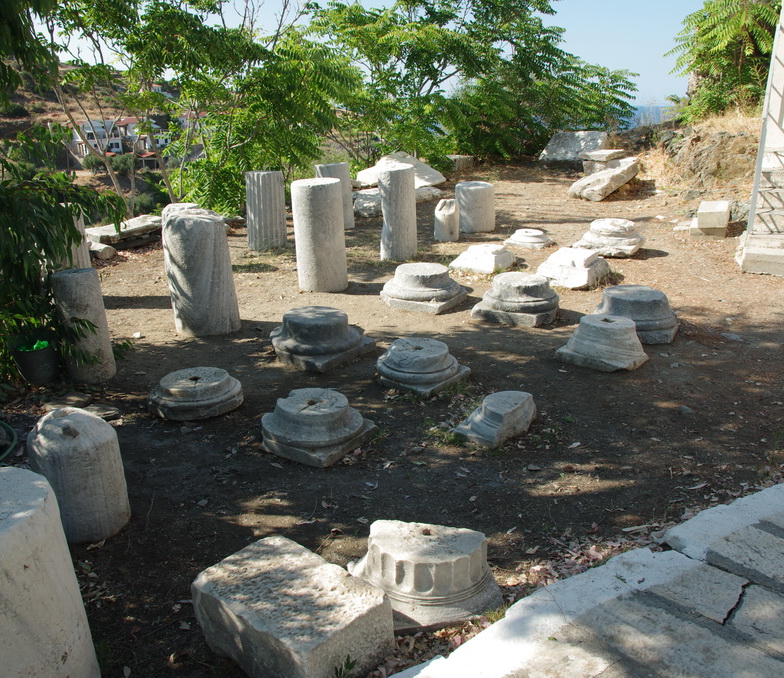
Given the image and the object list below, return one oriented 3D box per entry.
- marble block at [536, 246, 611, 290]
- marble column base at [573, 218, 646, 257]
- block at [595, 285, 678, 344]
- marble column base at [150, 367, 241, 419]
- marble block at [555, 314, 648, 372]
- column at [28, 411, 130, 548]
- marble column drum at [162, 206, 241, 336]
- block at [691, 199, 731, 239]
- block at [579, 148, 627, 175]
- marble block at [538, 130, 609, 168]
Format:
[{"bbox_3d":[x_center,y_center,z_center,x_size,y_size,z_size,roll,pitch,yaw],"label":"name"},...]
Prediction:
[{"bbox_3d":[1.908,-0.782,7.429,0.568,0.268,0.584,16,25,42],"label":"marble block"},{"bbox_3d":[2.577,-1.212,8.377,0.660,0.310,0.660,10,21,31],"label":"marble column base"},{"bbox_3d":[1.837,-0.202,5.399,0.600,0.320,0.570,2,18,8],"label":"block"},{"bbox_3d":[-1.186,0.314,4.309,0.565,0.165,0.543,-1,18,0],"label":"marble column base"},{"bbox_3d":[1.517,0.009,5.044,0.499,0.271,0.474,12,22,35],"label":"marble block"},{"bbox_3d":[-1.334,0.575,3.044,0.360,0.470,0.360,-1,18,0],"label":"column"},{"bbox_3d":[-1.490,-0.544,5.550,0.491,0.943,0.491,-3,18,1],"label":"marble column drum"},{"bbox_3d":[3.946,-1.458,8.765,0.430,0.370,0.460,8,20,26],"label":"block"},{"bbox_3d":[4.484,-3.837,15.258,0.720,0.480,1.150,10,21,30],"label":"block"},{"bbox_3d":[4.439,-4.624,17.376,1.600,0.780,0.750,0,18,5],"label":"marble block"}]

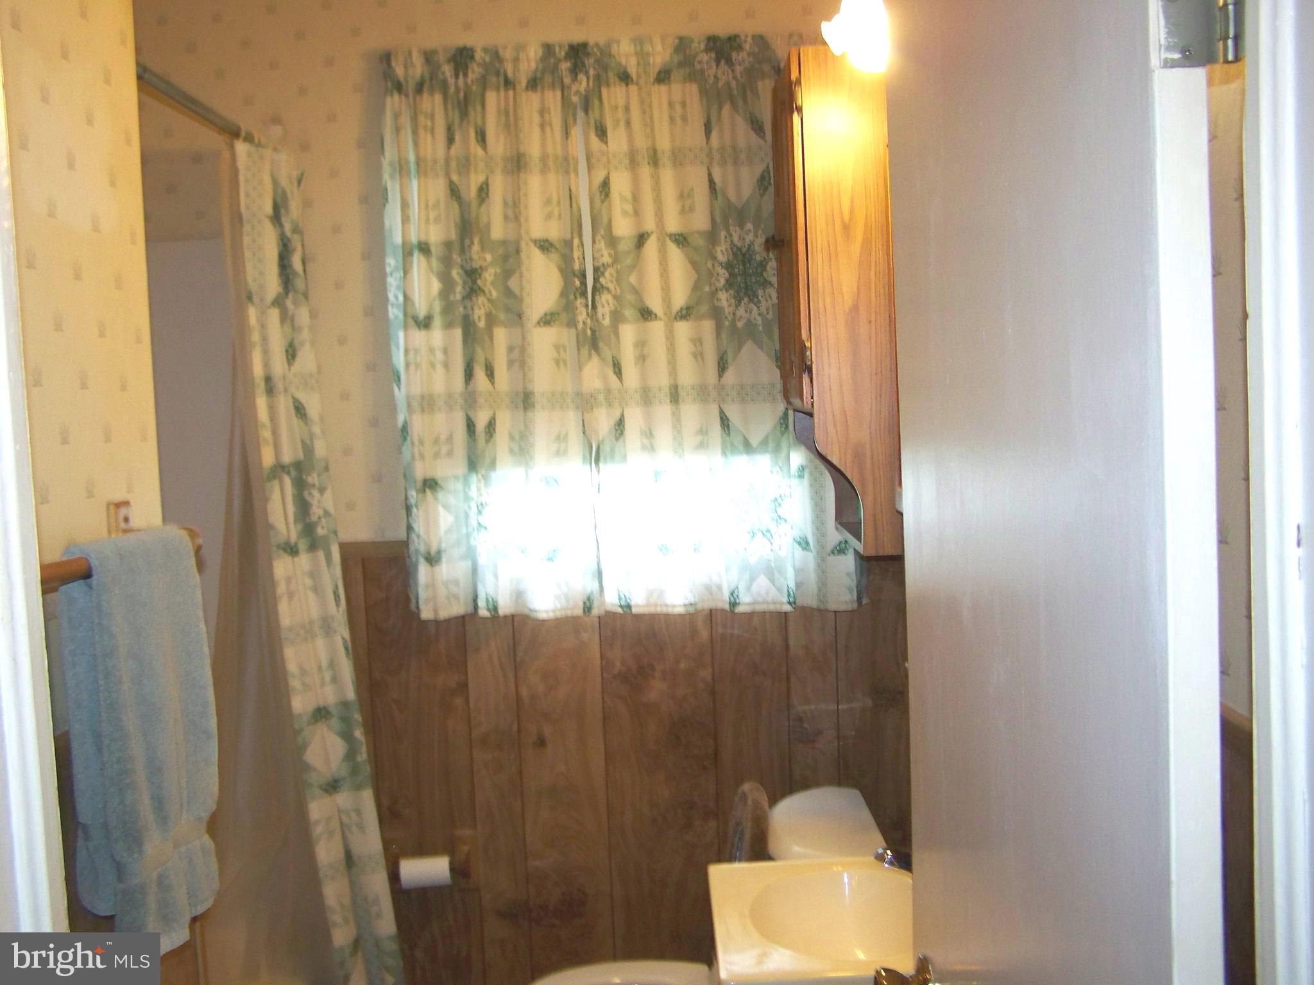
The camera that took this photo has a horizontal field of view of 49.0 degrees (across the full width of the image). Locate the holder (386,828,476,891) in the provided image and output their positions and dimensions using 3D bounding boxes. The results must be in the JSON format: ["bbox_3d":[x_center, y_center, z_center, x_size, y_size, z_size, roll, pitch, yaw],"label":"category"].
[{"bbox_3d":[-0.478,0.779,2.994,0.200,0.134,0.088,-2,7,3],"label":"holder"}]

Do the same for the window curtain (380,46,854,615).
[{"bbox_3d":[-0.059,-0.310,2.838,0.910,1.124,0.082,-2,7,3],"label":"window curtain"}]

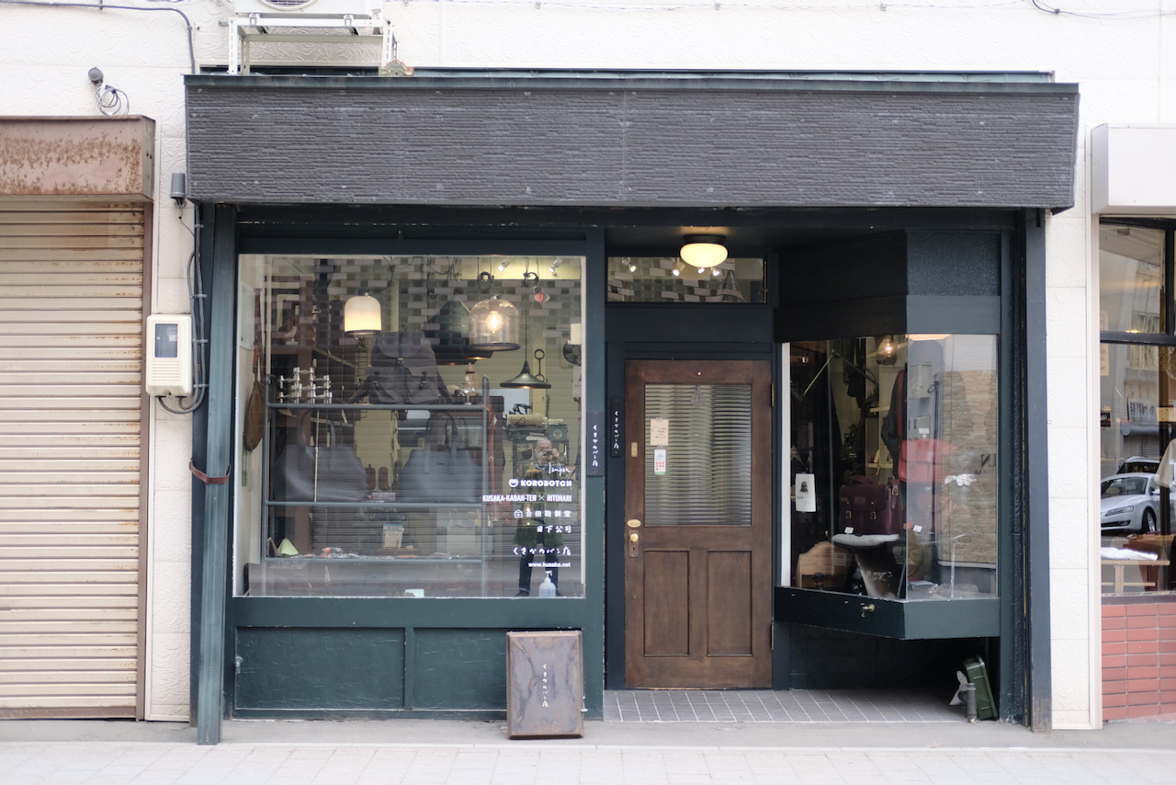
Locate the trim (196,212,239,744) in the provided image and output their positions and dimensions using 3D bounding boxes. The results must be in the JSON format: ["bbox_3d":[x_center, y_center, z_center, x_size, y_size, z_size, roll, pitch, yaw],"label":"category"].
[{"bbox_3d":[-1.889,0.381,8.855,0.115,2.765,0.100,0,-9,-1],"label":"trim"}]

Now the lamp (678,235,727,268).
[{"bbox_3d":[0.639,-0.769,9.523,0.265,0.170,0.265,0,-2,-1],"label":"lamp"}]

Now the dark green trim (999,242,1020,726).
[{"bbox_3d":[2.242,0.439,9.207,0.093,2.612,0.090,0,-2,-1],"label":"dark green trim"}]

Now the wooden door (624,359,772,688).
[{"bbox_3d":[0.639,0.756,10.037,0.849,1.890,0.045,0,-2,-1],"label":"wooden door"}]

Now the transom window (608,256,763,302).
[{"bbox_3d":[0.560,-0.642,9.945,0.907,0.272,0.050,0,-2,-1],"label":"transom window"}]

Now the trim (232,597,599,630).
[{"bbox_3d":[-0.900,1.159,9.103,1.910,0.153,0.060,0,-2,-1],"label":"trim"}]

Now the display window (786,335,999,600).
[{"bbox_3d":[1.661,0.404,9.516,1.076,1.416,0.700,0,-2,-1],"label":"display window"}]

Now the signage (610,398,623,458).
[{"bbox_3d":[0.167,0.201,9.880,0.073,0.343,0.020,0,-2,-1],"label":"signage"}]

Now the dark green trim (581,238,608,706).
[{"bbox_3d":[0.039,0.425,9.178,0.104,2.591,0.100,0,-2,-1],"label":"dark green trim"}]

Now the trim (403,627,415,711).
[{"bbox_3d":[-0.934,1.448,9.088,0.048,0.424,0.035,0,-2,-1],"label":"trim"}]

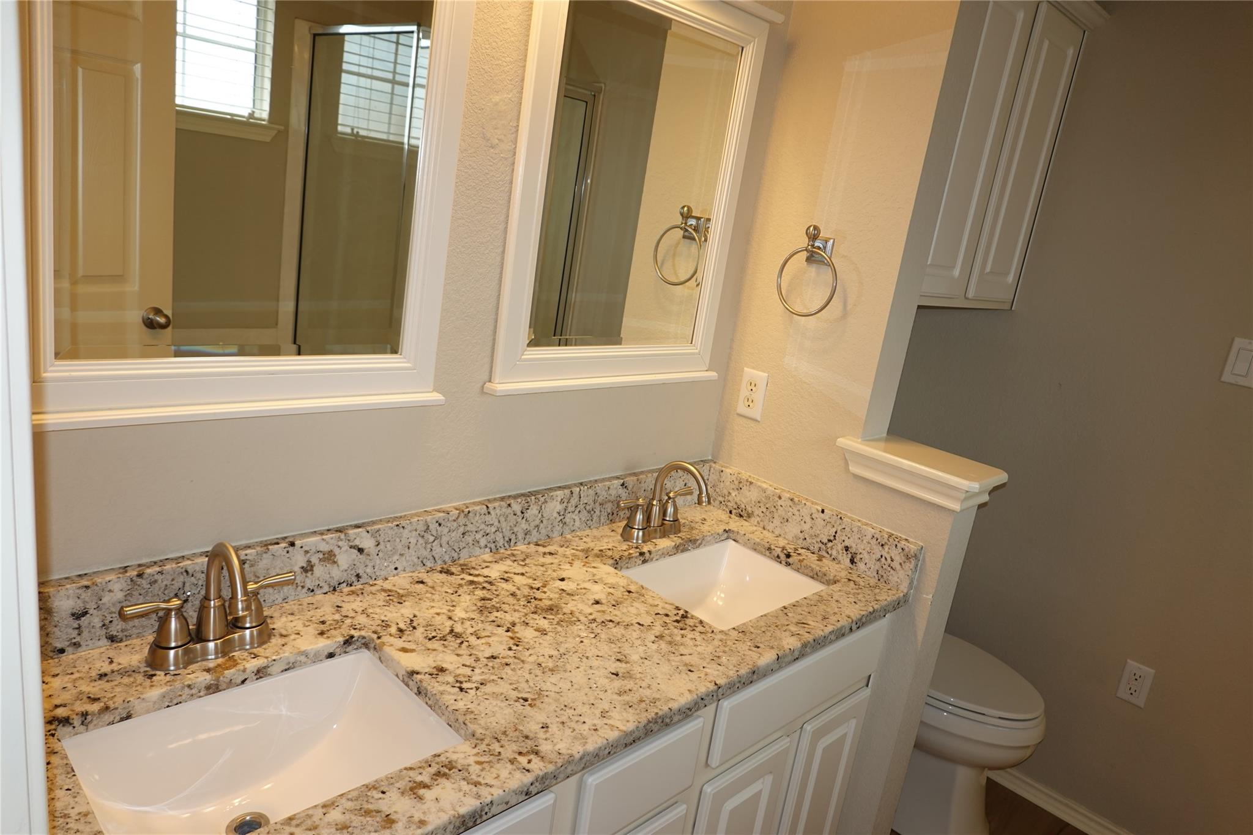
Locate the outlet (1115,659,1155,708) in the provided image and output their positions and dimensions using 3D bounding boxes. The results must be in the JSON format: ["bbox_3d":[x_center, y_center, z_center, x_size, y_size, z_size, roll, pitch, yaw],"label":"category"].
[{"bbox_3d":[1.397,0.732,2.291,0.008,0.115,0.071,-6,21,-45],"label":"outlet"}]

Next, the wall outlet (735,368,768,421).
[{"bbox_3d":[0.301,-0.055,2.000,0.008,0.115,0.071,-6,21,-45],"label":"wall outlet"}]

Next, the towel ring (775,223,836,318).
[{"bbox_3d":[0.406,-0.320,1.829,0.062,0.195,0.151,-6,21,-45],"label":"towel ring"}]

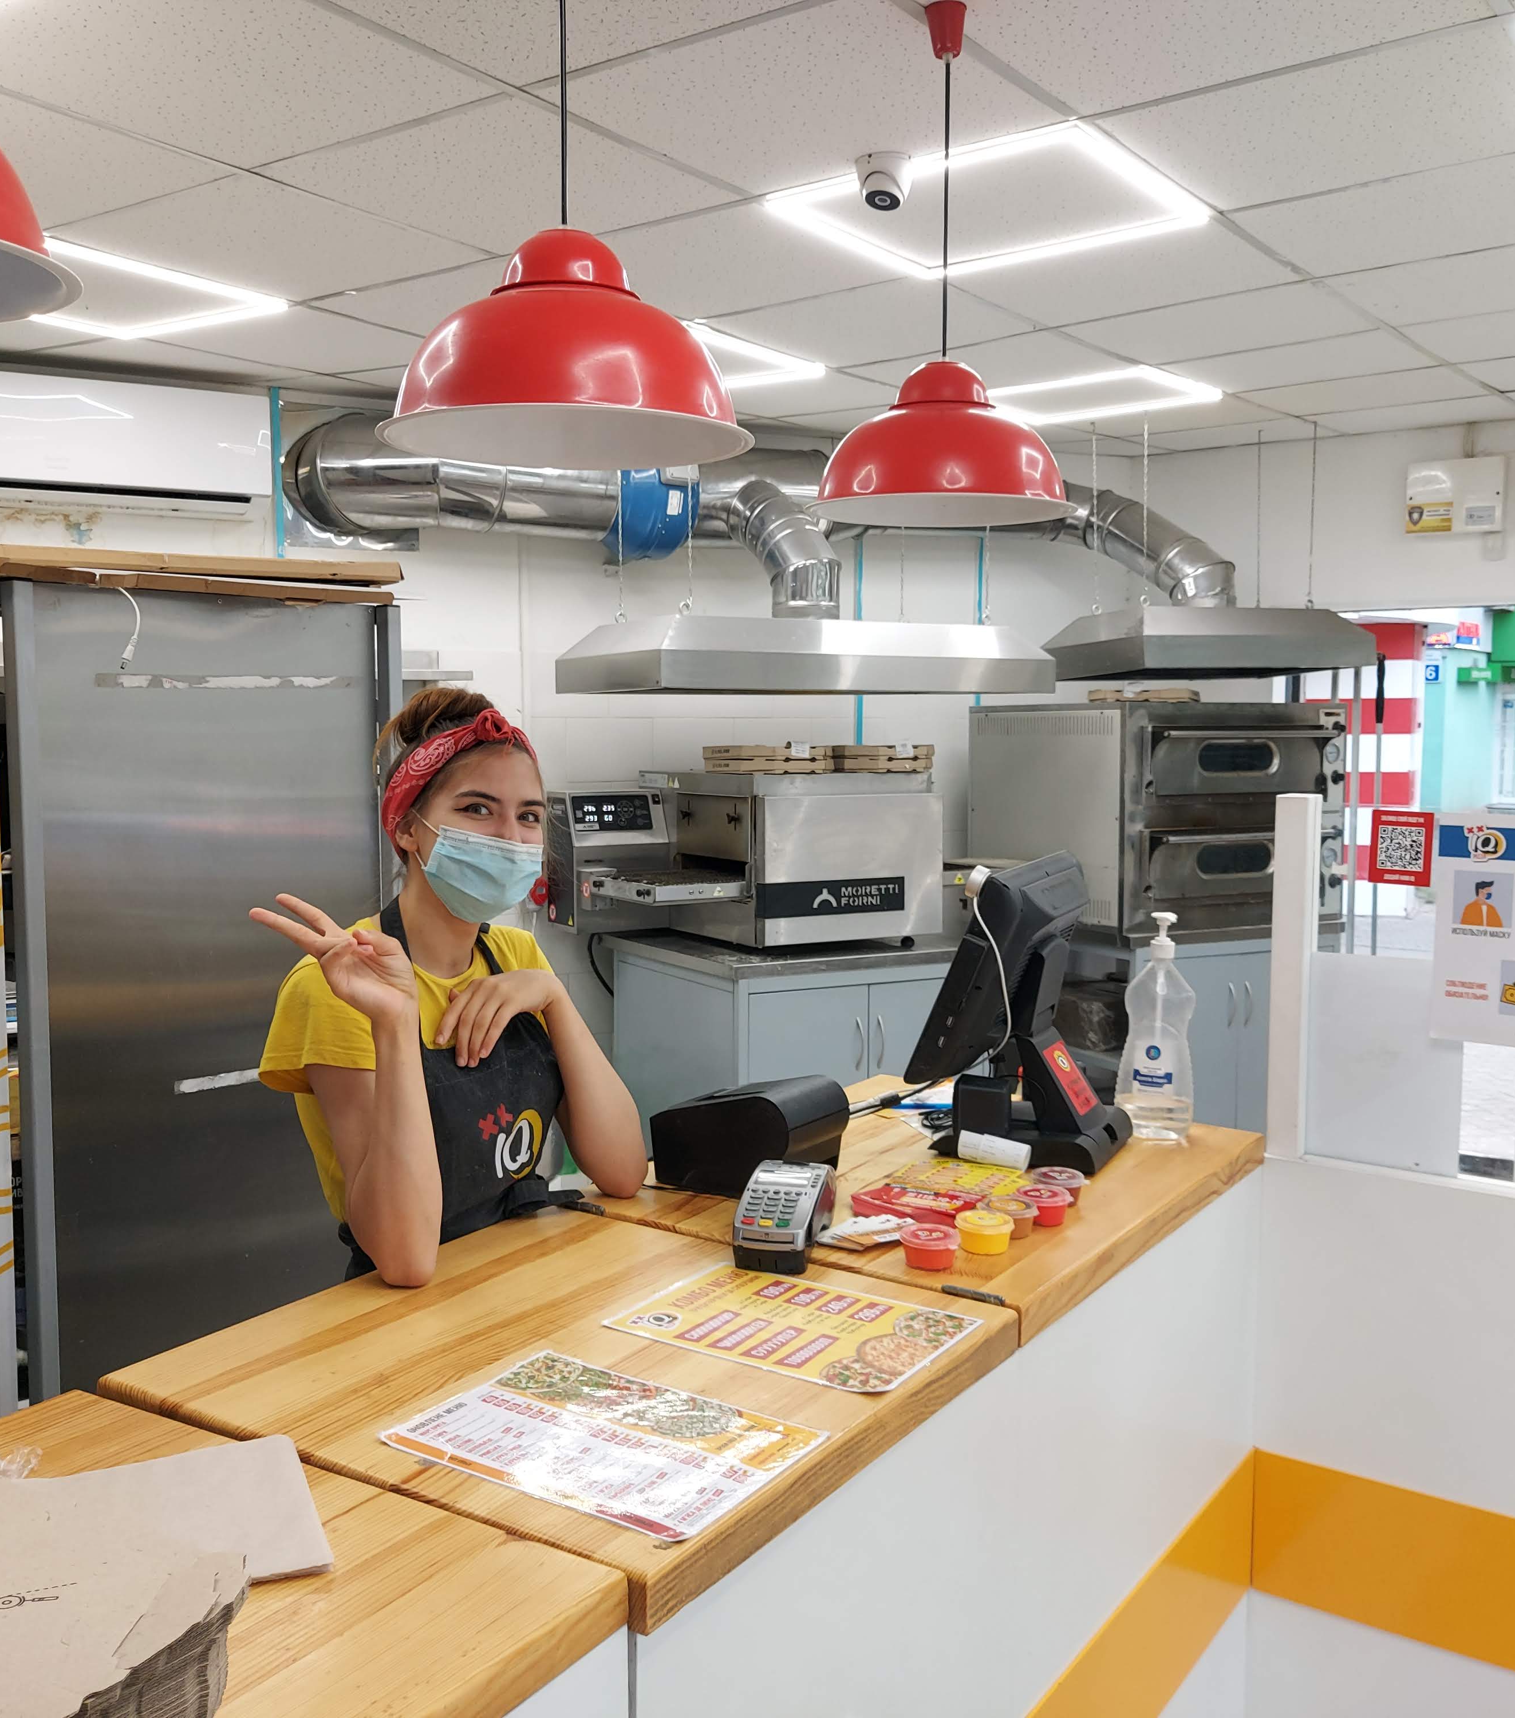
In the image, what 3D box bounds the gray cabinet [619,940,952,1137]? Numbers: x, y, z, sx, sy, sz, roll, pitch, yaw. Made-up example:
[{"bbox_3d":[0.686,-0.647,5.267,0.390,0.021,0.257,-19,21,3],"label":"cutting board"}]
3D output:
[{"bbox_3d":[0.107,0.666,5.055,0.891,0.865,0.892,-3,6,-29],"label":"gray cabinet"}]

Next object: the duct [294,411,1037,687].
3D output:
[{"bbox_3d":[-0.217,-0.838,4.710,2.060,0.720,0.810,-3,6,-29],"label":"duct"}]

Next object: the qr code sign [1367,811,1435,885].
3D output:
[{"bbox_3d":[0.845,-0.014,2.166,0.078,0.096,0.004,4,6,34],"label":"qr code sign"}]

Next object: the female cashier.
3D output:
[{"bbox_3d":[-0.389,0.588,1.952,0.380,1.575,0.470,5,7,40],"label":"female cashier"}]

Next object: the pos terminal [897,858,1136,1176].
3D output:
[{"bbox_3d":[0.379,0.191,2.266,0.245,0.395,0.335,4,6,34],"label":"pos terminal"}]

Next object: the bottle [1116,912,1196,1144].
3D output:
[{"bbox_3d":[0.553,0.230,2.275,0.105,0.317,0.078,2,5,17],"label":"bottle"}]

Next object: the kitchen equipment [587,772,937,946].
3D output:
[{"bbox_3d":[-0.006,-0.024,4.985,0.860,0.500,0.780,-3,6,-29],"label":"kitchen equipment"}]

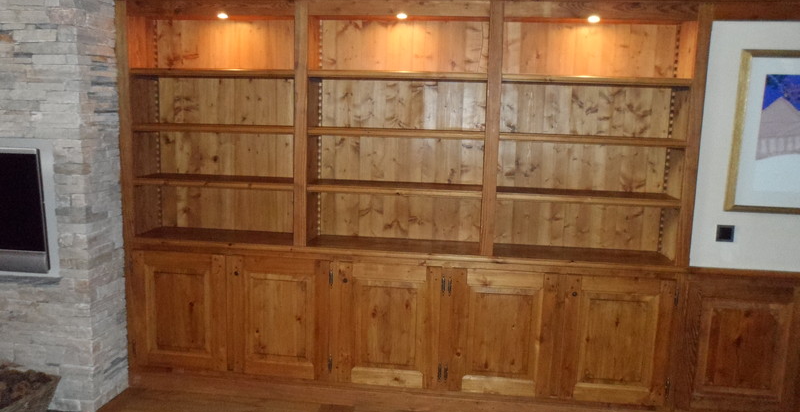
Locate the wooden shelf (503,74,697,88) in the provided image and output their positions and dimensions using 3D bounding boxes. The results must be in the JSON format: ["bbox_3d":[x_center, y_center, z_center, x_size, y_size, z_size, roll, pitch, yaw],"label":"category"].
[{"bbox_3d":[0.999,-0.651,3.183,0.942,0.031,0.368,2,8,7],"label":"wooden shelf"}]

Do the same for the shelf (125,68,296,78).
[{"bbox_3d":[-0.994,-0.738,3.412,0.947,0.031,0.368,2,8,7],"label":"shelf"}]

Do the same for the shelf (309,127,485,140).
[{"bbox_3d":[-0.005,-0.404,3.337,0.961,0.031,0.368,2,8,7],"label":"shelf"}]

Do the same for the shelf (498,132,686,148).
[{"bbox_3d":[0.963,-0.349,3.102,0.909,0.033,0.284,2,9,6],"label":"shelf"}]

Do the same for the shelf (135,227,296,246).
[{"bbox_3d":[-0.996,0.185,3.403,0.908,0.030,0.302,2,9,6],"label":"shelf"}]

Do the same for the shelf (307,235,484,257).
[{"bbox_3d":[-0.025,0.228,3.294,0.917,0.030,0.302,2,9,6],"label":"shelf"}]

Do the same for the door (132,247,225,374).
[{"bbox_3d":[-1.226,0.587,3.349,0.554,0.665,0.024,2,9,6],"label":"door"}]

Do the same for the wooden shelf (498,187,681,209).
[{"bbox_3d":[0.955,-0.053,3.146,0.909,0.032,0.284,2,9,6],"label":"wooden shelf"}]

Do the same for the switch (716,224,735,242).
[{"bbox_3d":[1.607,0.137,2.934,0.084,0.085,0.012,2,9,6],"label":"switch"}]

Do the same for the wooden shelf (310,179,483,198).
[{"bbox_3d":[-0.014,-0.099,3.379,0.961,0.031,0.368,2,8,7],"label":"wooden shelf"}]

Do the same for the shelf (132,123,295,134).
[{"bbox_3d":[-1.002,-0.444,3.452,0.947,0.031,0.368,2,8,7],"label":"shelf"}]

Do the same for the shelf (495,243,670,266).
[{"bbox_3d":[0.973,0.279,3.310,0.942,0.031,0.368,2,8,7],"label":"shelf"}]

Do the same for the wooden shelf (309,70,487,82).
[{"bbox_3d":[0.003,-0.701,3.297,0.961,0.031,0.368,2,8,7],"label":"wooden shelf"}]

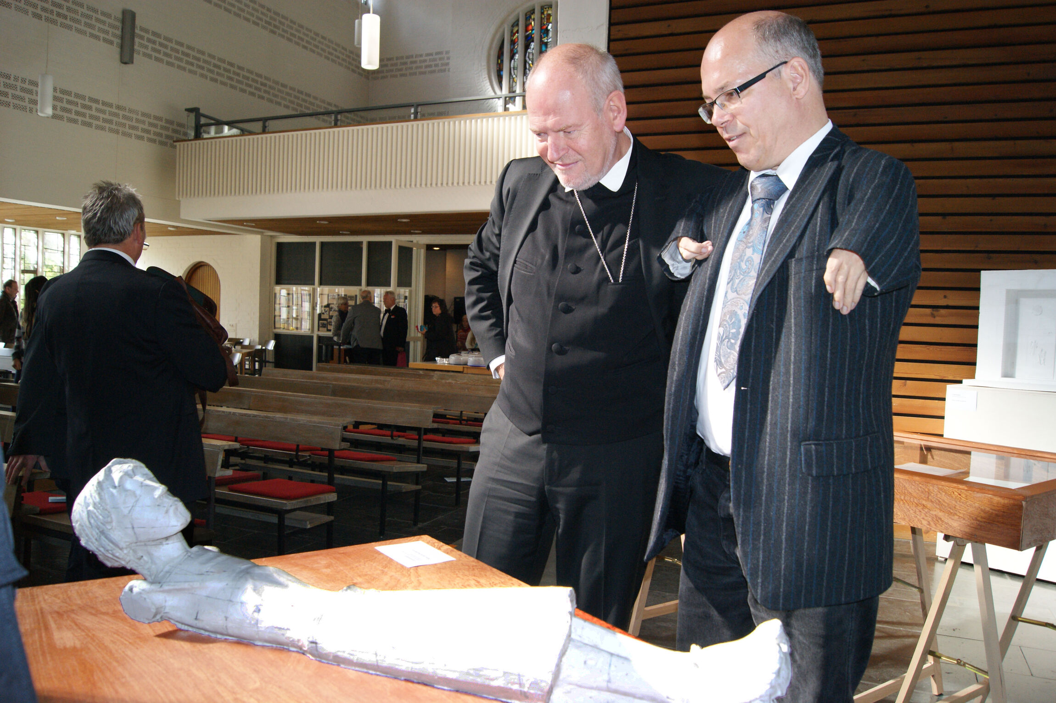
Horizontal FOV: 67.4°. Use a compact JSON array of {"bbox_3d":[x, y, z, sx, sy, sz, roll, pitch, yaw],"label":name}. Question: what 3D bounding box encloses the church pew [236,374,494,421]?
[{"bbox_3d":[-1.960,0.676,6.933,3.426,0.773,0.770,3,3,24],"label":"church pew"}]

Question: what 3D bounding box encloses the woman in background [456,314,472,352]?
[{"bbox_3d":[-1.076,0.072,13.533,0.460,1.399,0.400,2,3,0],"label":"woman in background"}]

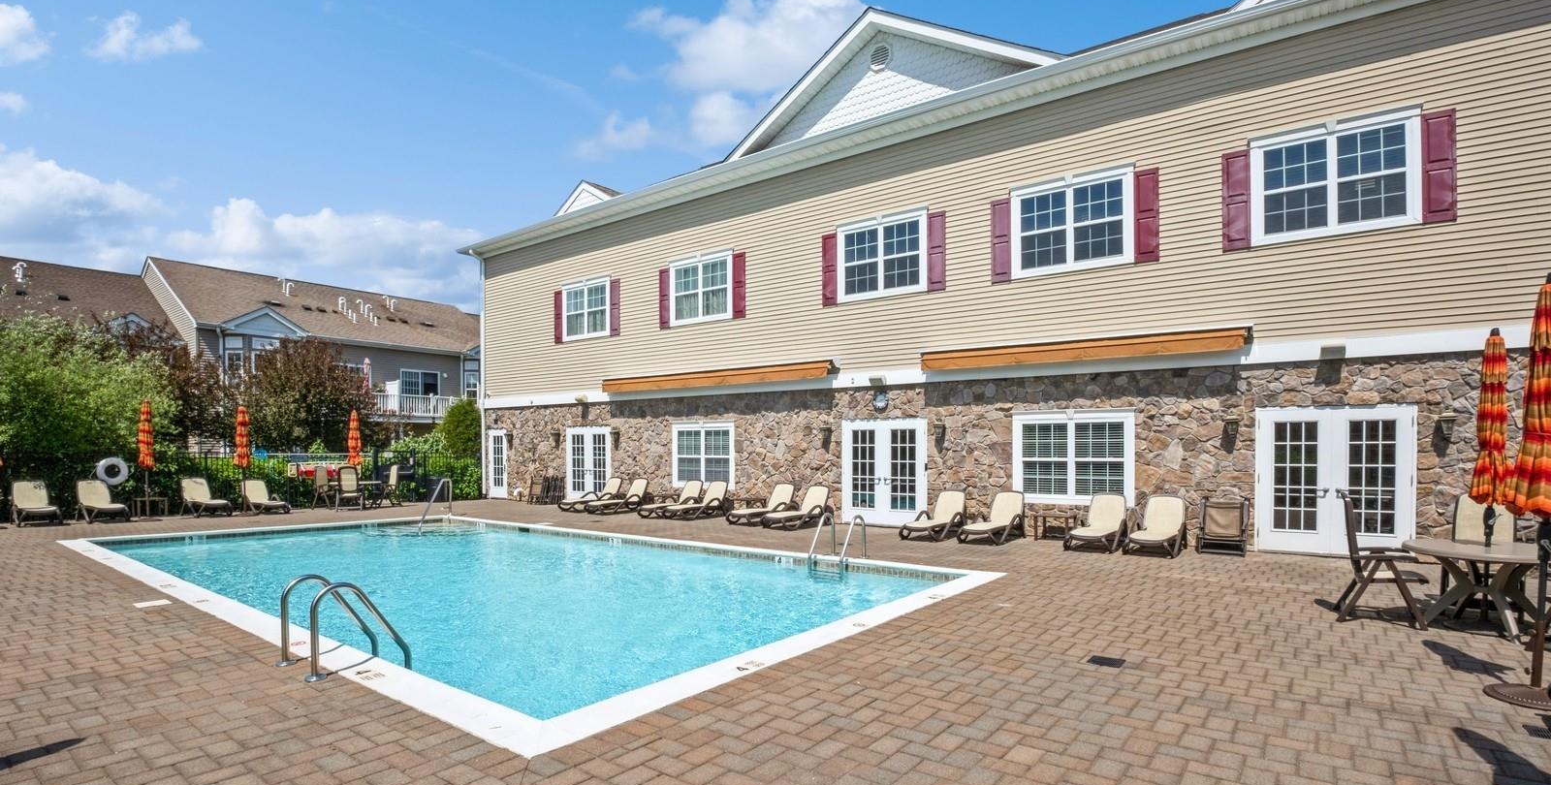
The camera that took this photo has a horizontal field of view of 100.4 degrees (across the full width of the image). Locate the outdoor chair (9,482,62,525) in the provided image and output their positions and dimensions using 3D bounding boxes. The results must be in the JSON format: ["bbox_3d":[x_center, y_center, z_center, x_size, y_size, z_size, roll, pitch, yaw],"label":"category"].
[{"bbox_3d":[-15.502,2.284,13.545,1.680,0.840,0.710,-3,-6,34],"label":"outdoor chair"}]

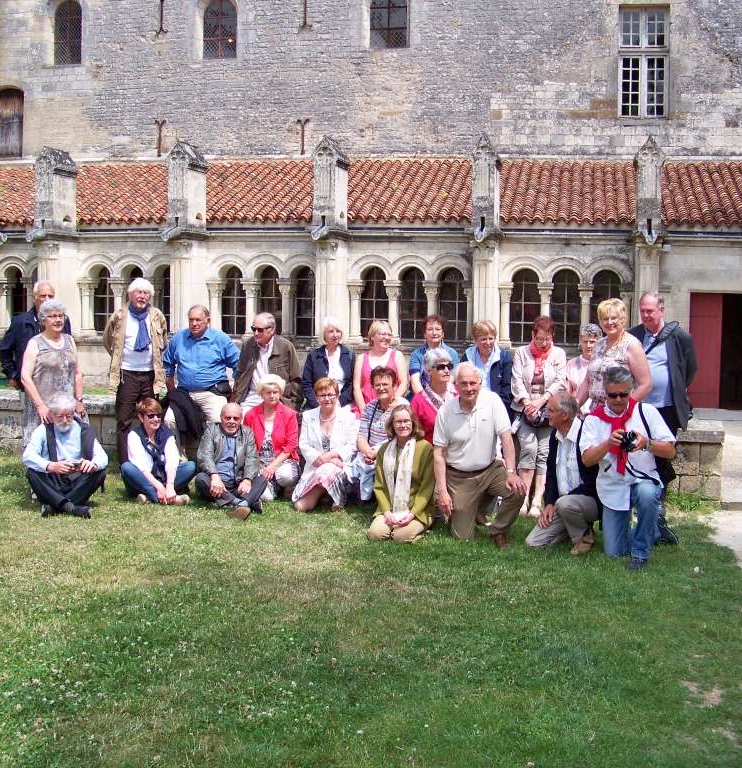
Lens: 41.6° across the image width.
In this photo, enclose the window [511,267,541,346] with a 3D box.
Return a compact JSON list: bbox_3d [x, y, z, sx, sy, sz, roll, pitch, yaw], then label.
[{"bbox_3d":[2.792,-1.387,17.532,0.556,1.360,0.180,2,6,12],"label":"window"}]

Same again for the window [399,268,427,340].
[{"bbox_3d":[0.763,-1.426,17.514,0.507,1.291,0.150,2,5,10],"label":"window"}]

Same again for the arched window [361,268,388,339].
[{"bbox_3d":[0.050,-1.468,17.633,0.522,1.308,0.150,2,5,10],"label":"arched window"}]

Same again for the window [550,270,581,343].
[{"bbox_3d":[3.481,-1.362,17.386,0.551,1.350,0.180,2,6,12],"label":"window"}]

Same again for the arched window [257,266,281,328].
[{"bbox_3d":[-1.872,-1.527,17.959,0.487,1.270,0.150,2,5,10],"label":"arched window"}]

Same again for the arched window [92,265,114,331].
[{"bbox_3d":[-5.097,-1.593,18.513,0.488,1.282,0.150,2,5,10],"label":"arched window"}]

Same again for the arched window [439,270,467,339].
[{"bbox_3d":[1.511,-1.445,17.802,0.564,1.344,0.180,2,6,12],"label":"arched window"}]

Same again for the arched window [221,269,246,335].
[{"bbox_3d":[-2.609,-1.573,18.677,0.552,1.348,0.180,2,6,12],"label":"arched window"}]

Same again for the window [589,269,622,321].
[{"bbox_3d":[4.156,-1.347,17.242,0.559,1.358,0.180,2,6,12],"label":"window"}]

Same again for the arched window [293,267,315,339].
[{"bbox_3d":[-1.196,-1.529,18.377,0.549,1.356,0.180,2,6,12],"label":"arched window"}]

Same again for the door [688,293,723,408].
[{"bbox_3d":[5.675,-0.565,16.573,0.586,1.991,0.080,2,5,10],"label":"door"}]

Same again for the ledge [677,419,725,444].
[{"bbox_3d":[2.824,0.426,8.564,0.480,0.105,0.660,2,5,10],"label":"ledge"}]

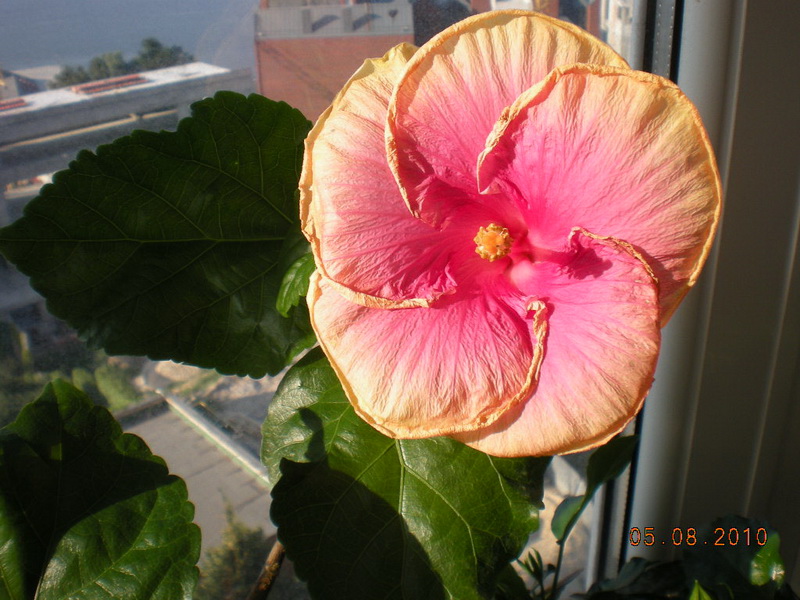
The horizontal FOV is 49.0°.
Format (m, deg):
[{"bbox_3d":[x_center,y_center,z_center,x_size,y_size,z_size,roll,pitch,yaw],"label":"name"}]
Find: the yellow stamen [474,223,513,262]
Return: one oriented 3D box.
[{"bbox_3d":[0.037,-0.022,0.345,0.015,0.015,0.017,9,-7,23],"label":"yellow stamen"}]

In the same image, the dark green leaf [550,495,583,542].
[{"bbox_3d":[0.083,0.110,0.440,0.012,0.025,0.008,31,21,15],"label":"dark green leaf"}]

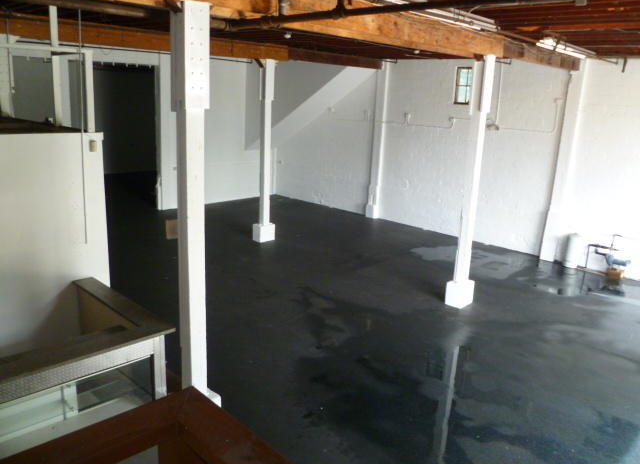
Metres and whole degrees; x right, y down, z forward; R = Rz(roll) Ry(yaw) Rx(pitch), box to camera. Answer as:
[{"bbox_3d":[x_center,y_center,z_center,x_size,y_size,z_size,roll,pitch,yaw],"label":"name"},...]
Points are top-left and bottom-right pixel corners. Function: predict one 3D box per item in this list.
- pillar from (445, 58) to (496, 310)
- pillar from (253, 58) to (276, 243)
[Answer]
[{"bbox_3d":[2.481,-0.737,8.469,0.310,4.080,0.400,16,19,43],"label":"pillar"},{"bbox_3d":[-1.254,-1.801,11.972,0.310,4.144,0.400,16,19,43],"label":"pillar"}]

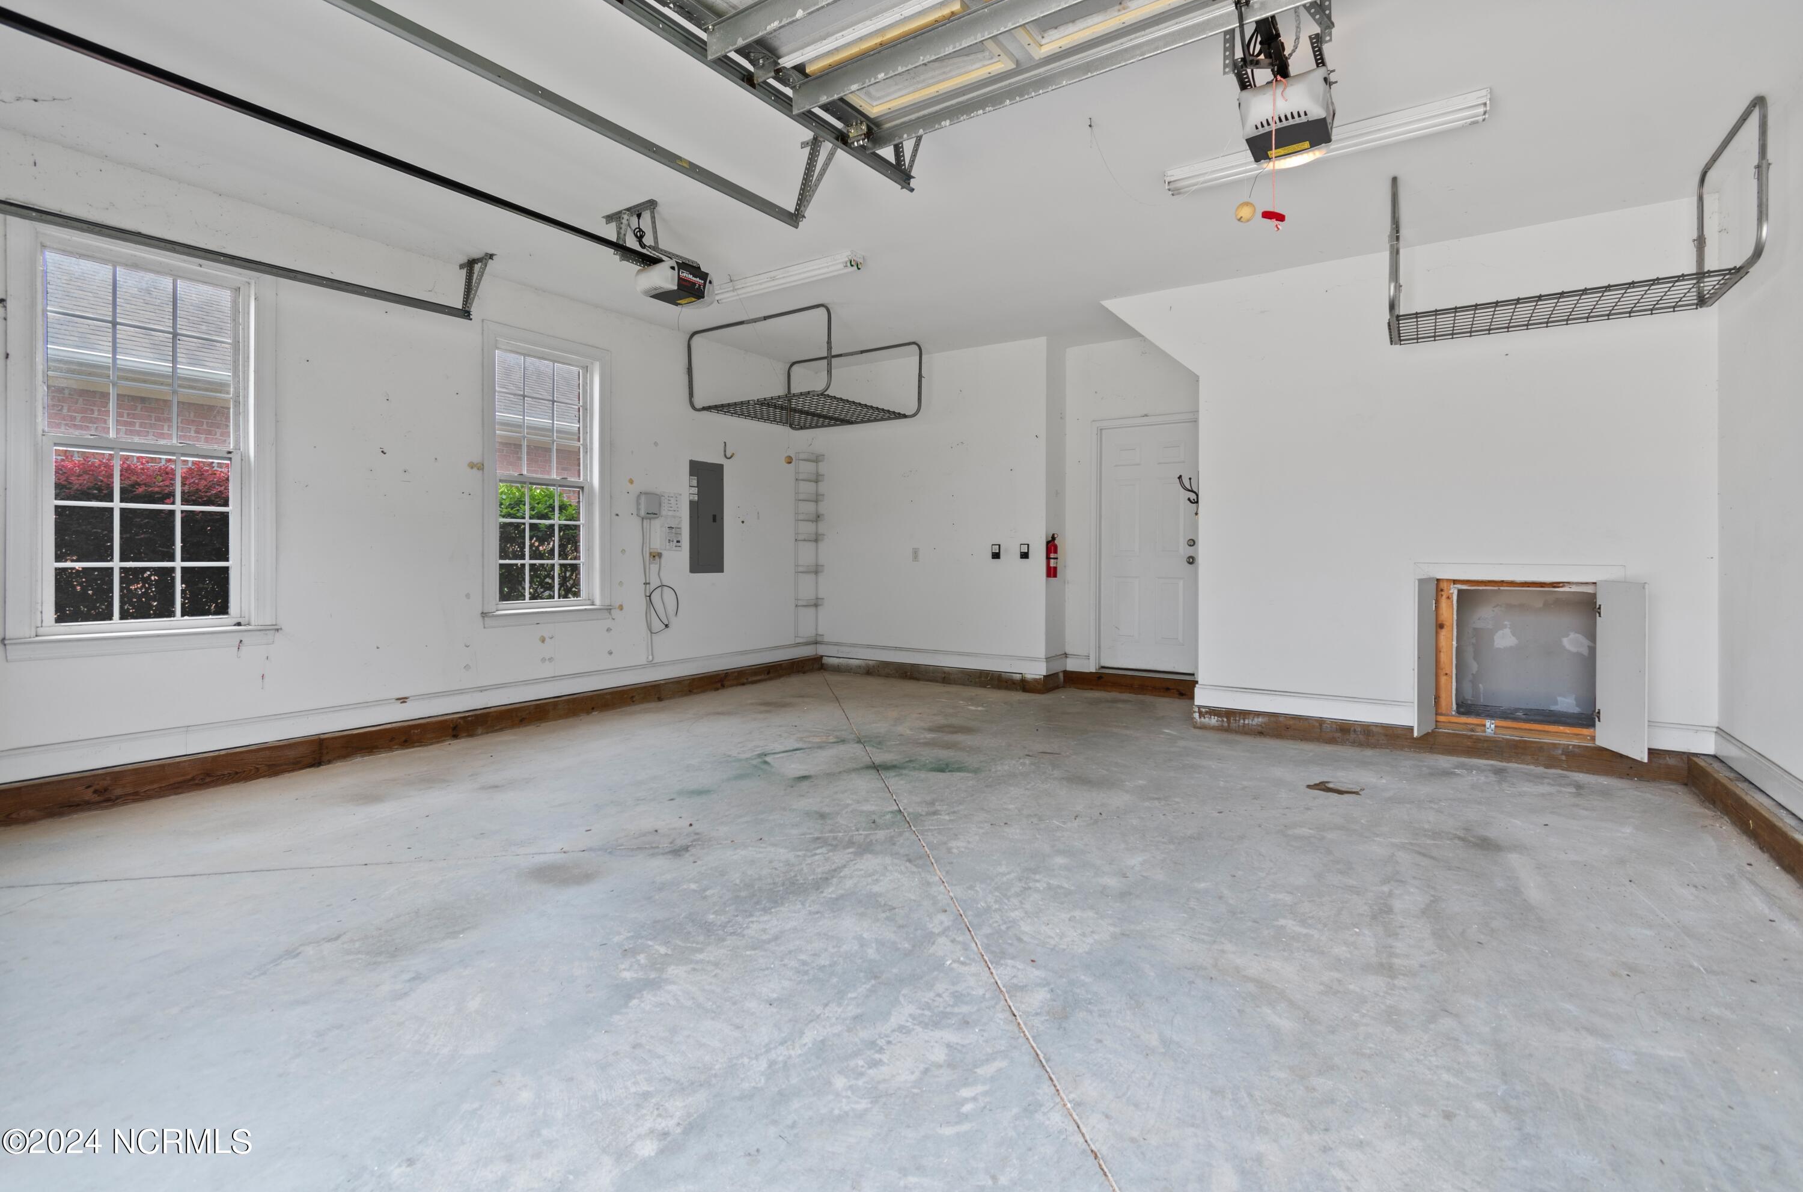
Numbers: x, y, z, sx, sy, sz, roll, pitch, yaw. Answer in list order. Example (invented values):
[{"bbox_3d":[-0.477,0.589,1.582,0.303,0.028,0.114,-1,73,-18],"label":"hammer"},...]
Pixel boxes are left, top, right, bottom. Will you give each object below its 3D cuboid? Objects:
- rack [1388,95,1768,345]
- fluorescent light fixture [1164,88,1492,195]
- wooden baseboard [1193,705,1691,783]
[{"bbox_3d":[3.028,-1.658,3.528,1.210,0.655,0.820,2,3,33],"label":"rack"},{"bbox_3d":[1.783,-1.938,3.262,1.220,0.075,0.115,2,3,31],"label":"fluorescent light fixture"},{"bbox_3d":[3.002,0.852,4.467,2.378,0.147,0.050,2,3,32],"label":"wooden baseboard"}]

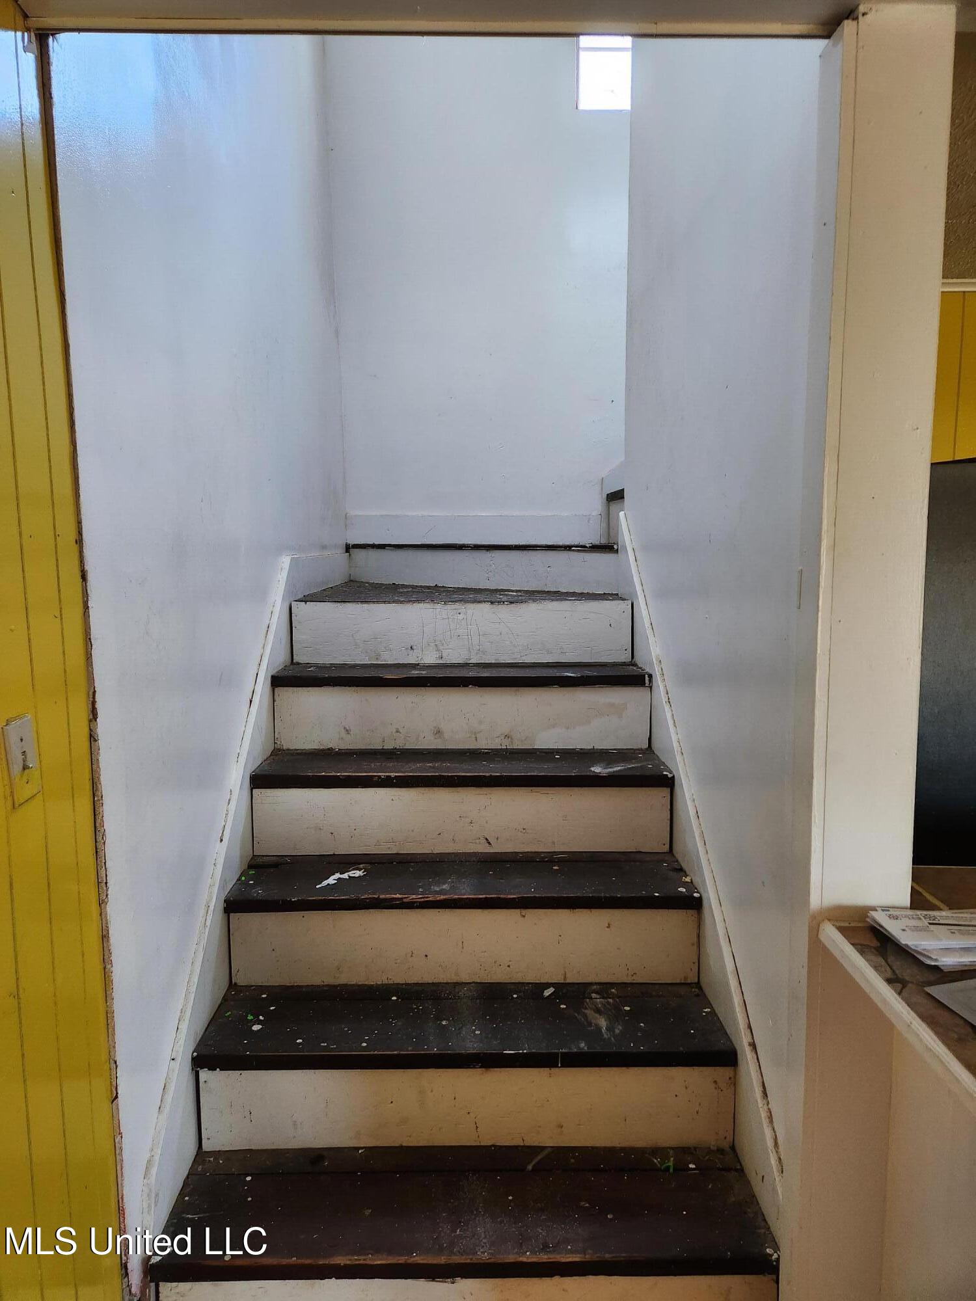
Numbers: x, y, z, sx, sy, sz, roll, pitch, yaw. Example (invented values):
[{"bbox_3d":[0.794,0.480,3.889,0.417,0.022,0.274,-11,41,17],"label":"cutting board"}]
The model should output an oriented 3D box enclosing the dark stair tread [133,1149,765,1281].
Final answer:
[{"bbox_3d":[-0.040,1.050,1.629,1.085,0.034,0.282,0,7,-2],"label":"dark stair tread"}]

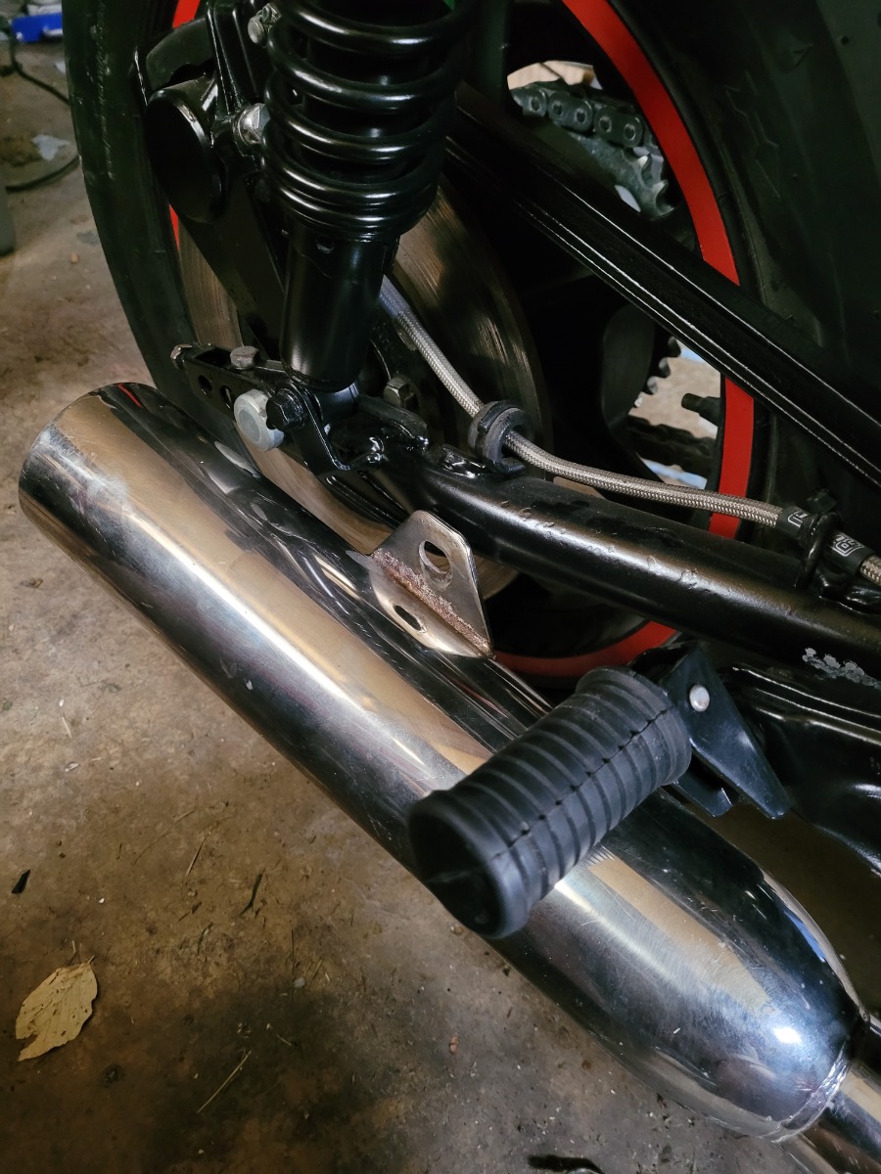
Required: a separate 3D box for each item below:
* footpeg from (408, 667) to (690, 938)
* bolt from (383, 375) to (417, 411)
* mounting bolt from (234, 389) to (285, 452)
[{"bbox_3d":[0.033,0.062,0.265,0.085,0.043,0.043,-32,51,-30],"label":"footpeg"},{"bbox_3d":[-0.022,-0.099,0.449,0.015,0.015,0.009,33,54,31],"label":"bolt"},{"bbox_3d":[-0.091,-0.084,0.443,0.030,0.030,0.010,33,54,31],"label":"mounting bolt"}]

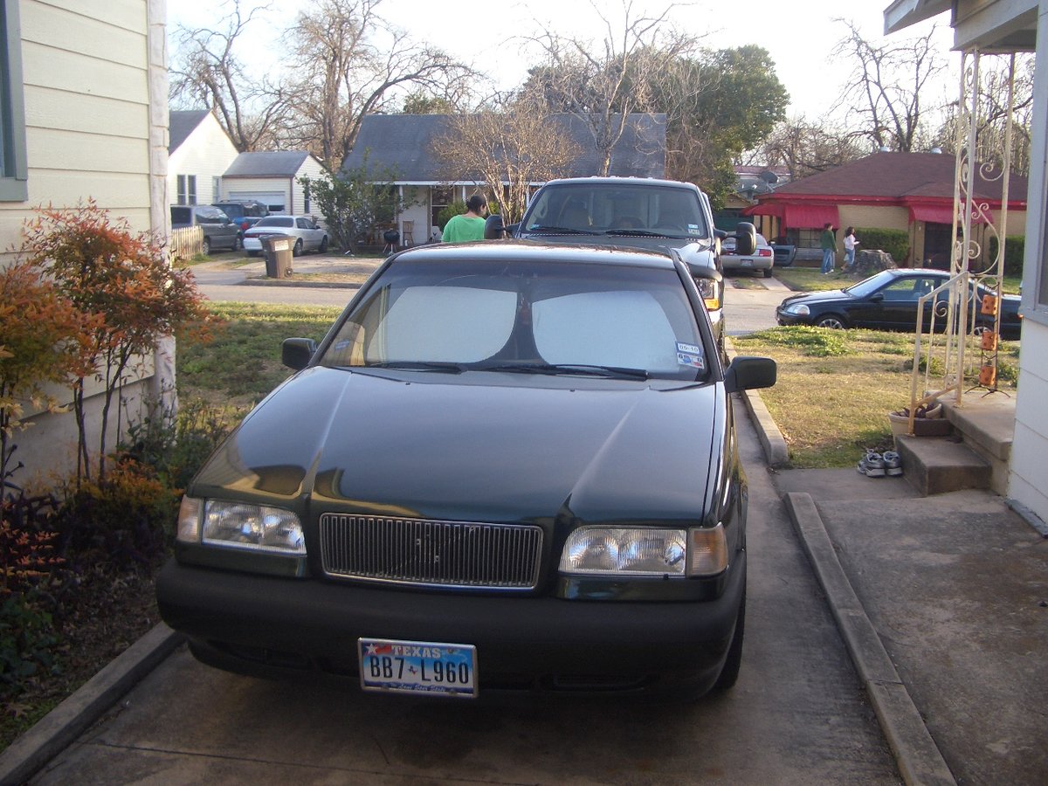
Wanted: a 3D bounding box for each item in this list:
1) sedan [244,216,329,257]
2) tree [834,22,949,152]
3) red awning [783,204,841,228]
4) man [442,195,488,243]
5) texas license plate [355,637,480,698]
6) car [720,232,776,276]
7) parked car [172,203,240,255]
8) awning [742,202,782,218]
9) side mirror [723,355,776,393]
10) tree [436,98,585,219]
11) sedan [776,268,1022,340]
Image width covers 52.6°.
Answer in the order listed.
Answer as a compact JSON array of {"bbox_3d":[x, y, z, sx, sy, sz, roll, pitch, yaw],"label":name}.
[{"bbox_3d":[-8.810,-5.912,39.780,1.850,1.430,4.900,1,10,8],"label":"sedan"},{"bbox_3d":[18.053,-12.513,51.875,6.600,11.390,6.500,2,10,8],"label":"tree"},{"bbox_3d":[10.370,-6.392,38.300,2.050,0.850,0.800,1,10,6],"label":"red awning"},{"bbox_3d":[-0.659,-1.352,11.847,0.520,1.700,0.330,4,11,20],"label":"man"},{"bbox_3d":[-0.274,0.714,2.750,0.312,0.159,0.020,2,14,8],"label":"texas license plate"},{"bbox_3d":[7.482,-4.785,36.286,1.870,1.410,4.720,2,10,8],"label":"car"},{"bbox_3d":[-12.090,-6.056,39.246,1.880,1.760,4.850,1,10,7],"label":"parked car"},{"bbox_3d":[10.109,-7.706,44.844,1.000,0.600,5.000,1,10,7],"label":"awning"},{"bbox_3d":[0.946,-0.079,4.430,0.210,0.148,0.125,1,10,7],"label":"side mirror"},{"bbox_3d":[-0.568,-6.941,35.330,5.000,5.480,4.800,1,10,7],"label":"tree"},{"bbox_3d":[6.884,-1.552,19.046,4.420,1.380,1.720,3,10,8],"label":"sedan"}]

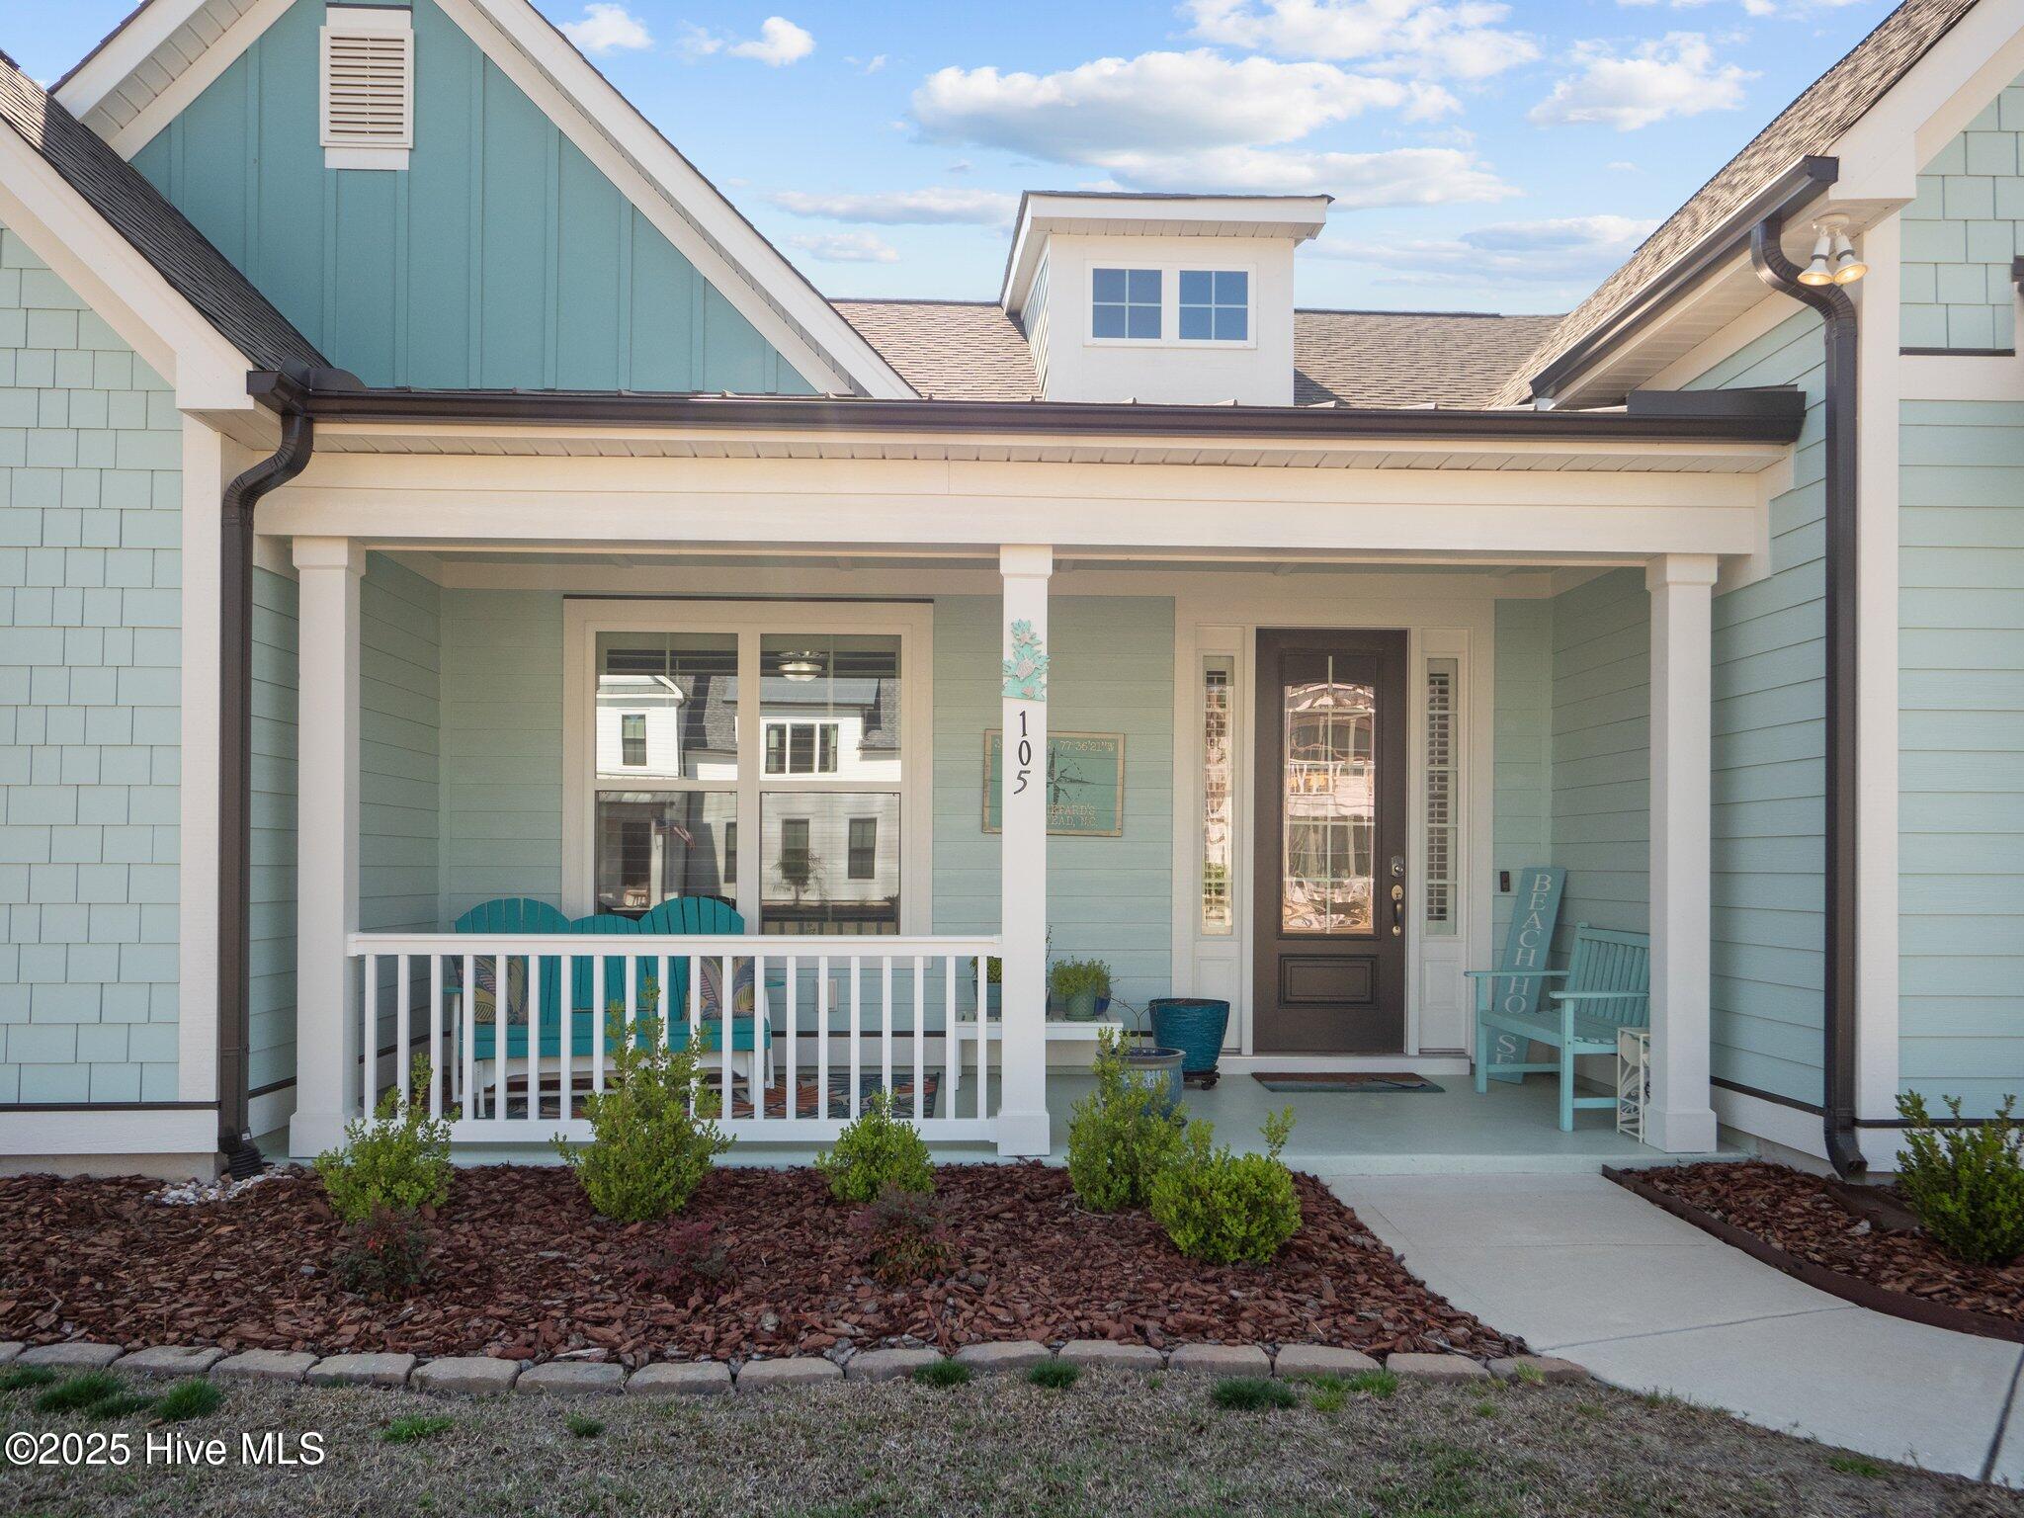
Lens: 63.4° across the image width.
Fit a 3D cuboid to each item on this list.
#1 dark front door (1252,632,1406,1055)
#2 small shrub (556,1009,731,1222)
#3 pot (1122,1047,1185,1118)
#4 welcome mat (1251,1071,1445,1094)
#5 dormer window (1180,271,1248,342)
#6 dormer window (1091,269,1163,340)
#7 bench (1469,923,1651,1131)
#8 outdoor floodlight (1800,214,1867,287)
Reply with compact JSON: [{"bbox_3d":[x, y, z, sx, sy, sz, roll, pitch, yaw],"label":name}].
[{"bbox_3d":[1.835,0.474,9.430,0.920,2.440,0.070,0,-2,-2],"label":"dark front door"},{"bbox_3d":[-1.343,1.300,5.970,0.620,0.750,0.570,0,-2,-2],"label":"small shrub"},{"bbox_3d":[0.587,1.480,7.360,0.390,0.335,0.390,0,-1,0],"label":"pot"},{"bbox_3d":[1.827,1.760,8.900,0.910,0.015,0.600,0,-2,-2],"label":"welcome mat"},{"bbox_3d":[1.397,-3.121,11.300,0.480,0.500,0.080,0,-2,-2],"label":"dormer window"},{"bbox_3d":[0.765,-3.033,10.920,0.465,0.485,0.070,0,-1,-3],"label":"dormer window"},{"bbox_3d":[2.755,1.276,8.050,0.670,0.900,1.290,0,-2,-2],"label":"bench"},{"bbox_3d":[3.061,-1.894,6.100,0.250,0.270,0.190,0,-2,-2],"label":"outdoor floodlight"}]

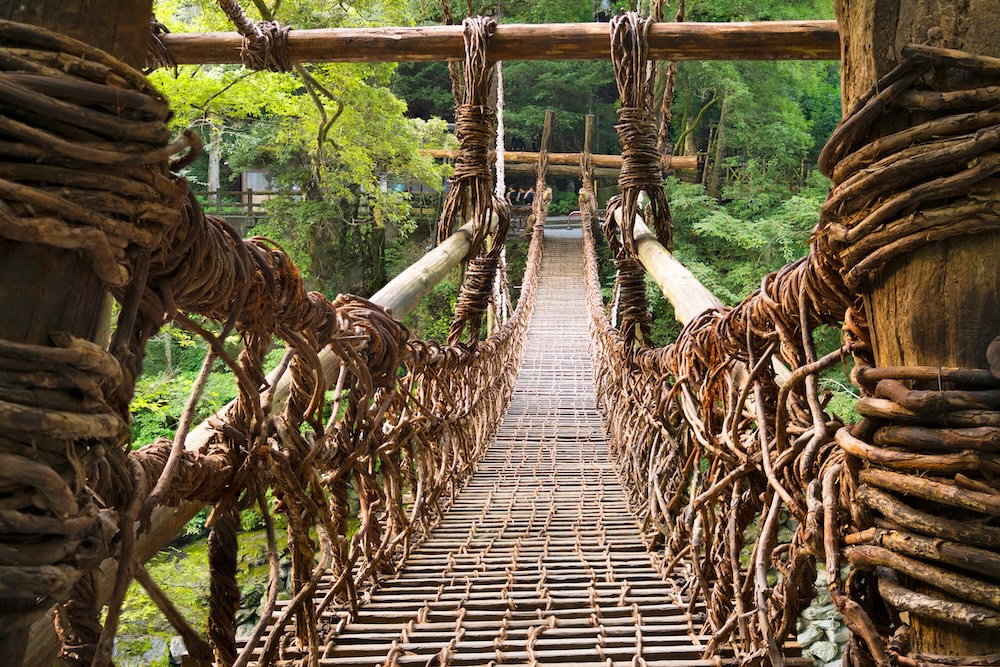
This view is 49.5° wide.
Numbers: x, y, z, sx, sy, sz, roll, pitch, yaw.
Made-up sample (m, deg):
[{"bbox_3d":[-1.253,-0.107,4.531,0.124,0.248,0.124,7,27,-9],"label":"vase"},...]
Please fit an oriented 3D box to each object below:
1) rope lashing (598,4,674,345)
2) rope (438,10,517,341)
[{"bbox_3d":[1.352,-1.475,10.700,0.625,3.197,0.550,0,7,4],"label":"rope lashing"},{"bbox_3d":[-0.212,-1.470,10.800,0.679,3.189,0.550,0,7,4],"label":"rope"}]

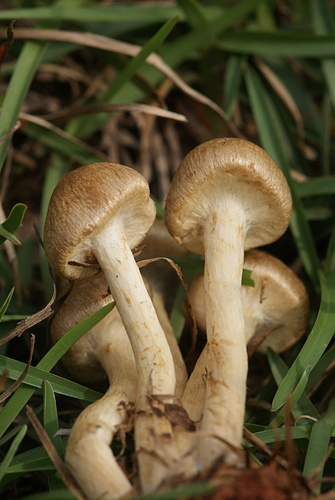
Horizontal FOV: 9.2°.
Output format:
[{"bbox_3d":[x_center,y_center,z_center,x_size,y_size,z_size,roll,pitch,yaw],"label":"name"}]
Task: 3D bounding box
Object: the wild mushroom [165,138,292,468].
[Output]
[{"bbox_3d":[0.019,0.016,0.650,0.039,0.103,0.040,2,-9,0],"label":"wild mushroom"}]

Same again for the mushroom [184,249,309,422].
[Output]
[{"bbox_3d":[0.023,0.028,0.675,0.038,0.058,0.038,22,-7,0],"label":"mushroom"}]

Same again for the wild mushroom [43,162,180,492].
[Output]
[{"bbox_3d":[-0.017,0.024,0.650,0.037,0.104,0.039,-11,-7,0],"label":"wild mushroom"}]

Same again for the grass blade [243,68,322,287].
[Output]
[{"bbox_3d":[0.039,-0.024,0.700,0.011,0.077,0.011,-18,-3,0],"label":"grass blade"}]

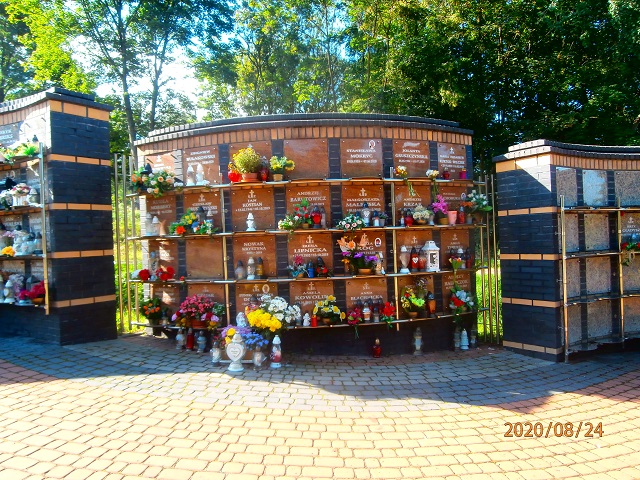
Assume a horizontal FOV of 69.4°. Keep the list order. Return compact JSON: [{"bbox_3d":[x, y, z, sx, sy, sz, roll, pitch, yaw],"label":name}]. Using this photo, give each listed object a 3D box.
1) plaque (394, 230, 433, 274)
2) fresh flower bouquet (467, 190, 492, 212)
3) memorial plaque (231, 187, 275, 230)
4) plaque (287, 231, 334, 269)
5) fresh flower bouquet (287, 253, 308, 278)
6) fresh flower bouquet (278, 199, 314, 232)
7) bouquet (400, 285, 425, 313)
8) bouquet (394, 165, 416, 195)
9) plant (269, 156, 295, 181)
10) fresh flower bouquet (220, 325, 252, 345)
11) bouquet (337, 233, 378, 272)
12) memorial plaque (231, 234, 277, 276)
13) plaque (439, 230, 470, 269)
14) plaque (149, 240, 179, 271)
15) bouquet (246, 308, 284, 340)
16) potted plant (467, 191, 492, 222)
[{"bbox_3d":[1.128,0.127,5.533,0.500,0.471,0.030,-2,0,-22],"label":"plaque"},{"bbox_3d":[1.965,-0.474,5.693,0.280,0.260,0.240,-2,0,-38],"label":"fresh flower bouquet"},{"bbox_3d":[-0.767,-0.349,5.331,0.500,0.471,0.030,-2,0,9],"label":"memorial plaque"},{"bbox_3d":[-0.114,0.169,5.282,0.500,0.471,0.030,-2,0,-1],"label":"plaque"},{"bbox_3d":[-0.254,0.286,4.997,0.205,0.252,0.170,-2,0,1],"label":"fresh flower bouquet"},{"bbox_3d":[-0.258,-0.269,5.083,0.380,0.350,0.240,-2,0,1],"label":"fresh flower bouquet"},{"bbox_3d":[1.038,0.674,5.189,0.225,0.338,0.190,-2,0,-20],"label":"bouquet"},{"bbox_3d":[0.965,-0.656,5.186,0.241,0.352,0.150,-2,0,-19],"label":"bouquet"},{"bbox_3d":[-0.415,-0.771,4.984,0.260,0.250,0.190,-2,0,3],"label":"plant"},{"bbox_3d":[-0.918,1.051,5.113,0.336,0.232,0.240,-2,0,9],"label":"fresh flower bouquet"},{"bbox_3d":[0.418,0.159,5.081,0.422,0.409,0.240,-2,0,-10],"label":"bouquet"},{"bbox_3d":[-0.748,0.192,5.327,0.500,0.471,0.030,-2,0,9],"label":"memorial plaque"},{"bbox_3d":[1.696,0.108,5.821,0.500,0.471,0.030,-2,0,-32],"label":"plaque"},{"bbox_3d":[-1.942,0.237,5.752,0.500,0.471,0.030,-2,0,30],"label":"plaque"},{"bbox_3d":[-0.580,0.879,4.923,0.380,0.300,0.300,-2,0,7],"label":"bouquet"},{"bbox_3d":[2.021,-0.424,5.855,0.280,0.370,0.250,-2,0,-38],"label":"potted plant"}]

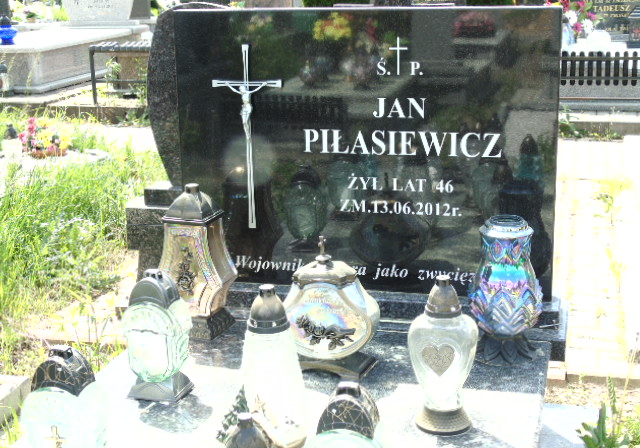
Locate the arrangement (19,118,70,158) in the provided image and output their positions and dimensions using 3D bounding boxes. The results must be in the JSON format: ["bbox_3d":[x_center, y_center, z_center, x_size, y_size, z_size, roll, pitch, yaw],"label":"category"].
[{"bbox_3d":[-1.435,-0.451,5.200,0.280,0.230,0.260,-5,15,-14],"label":"arrangement"}]

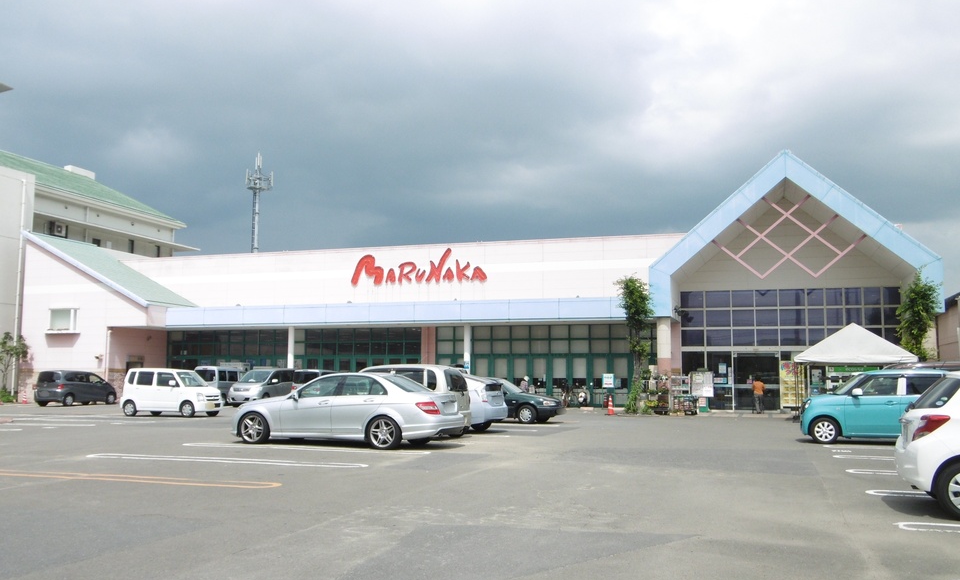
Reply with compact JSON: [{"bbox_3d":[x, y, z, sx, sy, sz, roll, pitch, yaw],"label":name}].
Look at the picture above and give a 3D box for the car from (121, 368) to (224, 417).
[{"bbox_3d":[-10.534,3.562,30.781,3.395,1.645,1.475,-2,-6,19],"label":"car"}]

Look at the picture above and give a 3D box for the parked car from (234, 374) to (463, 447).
[{"bbox_3d":[-2.645,2.327,17.545,4.590,1.447,1.770,-2,-6,21],"label":"parked car"}]

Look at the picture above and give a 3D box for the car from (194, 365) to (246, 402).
[{"bbox_3d":[-12.737,4.811,44.657,1.475,1.880,3.395,-2,-6,19],"label":"car"}]

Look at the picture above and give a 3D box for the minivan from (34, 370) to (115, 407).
[{"bbox_3d":[-19.682,4.809,43.620,1.695,1.715,4.215,-2,-6,18],"label":"minivan"}]

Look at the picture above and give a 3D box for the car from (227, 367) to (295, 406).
[{"bbox_3d":[-10.429,4.781,43.472,1.695,1.820,4.680,-1,-6,16],"label":"car"}]

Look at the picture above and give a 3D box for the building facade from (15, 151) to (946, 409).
[{"bbox_3d":[-2.083,0.269,44.883,45.112,11.145,8.000,-2,-6,18],"label":"building facade"}]

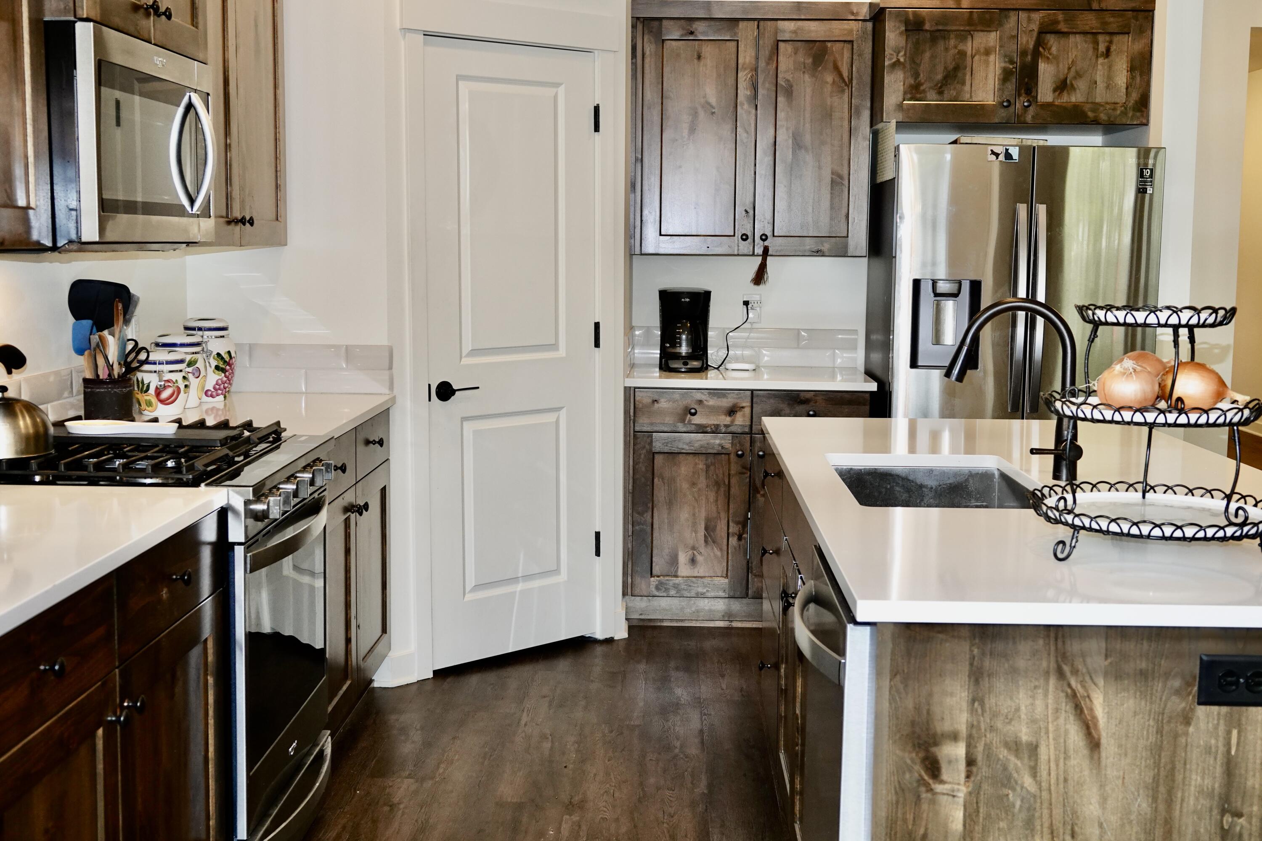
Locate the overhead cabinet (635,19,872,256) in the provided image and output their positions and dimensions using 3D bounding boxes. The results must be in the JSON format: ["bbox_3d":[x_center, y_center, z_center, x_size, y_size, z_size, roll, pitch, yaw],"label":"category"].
[{"bbox_3d":[0.459,-1.073,5.804,0.876,0.876,0.330,1,7,1],"label":"overhead cabinet"}]

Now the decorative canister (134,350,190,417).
[{"bbox_3d":[-1.324,-0.107,4.249,0.156,0.177,0.156,-1,7,-16],"label":"decorative canister"}]

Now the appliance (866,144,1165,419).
[{"bbox_3d":[1.380,-0.120,5.623,0.909,1.751,0.775,1,7,1],"label":"appliance"}]

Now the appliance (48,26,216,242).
[{"bbox_3d":[-1.235,-0.603,3.318,0.450,0.428,0.760,1,7,1],"label":"appliance"}]

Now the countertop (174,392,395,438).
[{"bbox_3d":[-1.111,-0.012,4.338,0.690,0.030,1.175,1,7,1],"label":"countertop"}]

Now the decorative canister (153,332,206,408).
[{"bbox_3d":[-1.328,-0.147,4.429,0.158,0.213,0.158,5,8,33],"label":"decorative canister"}]

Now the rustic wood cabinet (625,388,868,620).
[{"bbox_3d":[0.432,0.286,5.806,0.878,0.884,0.640,1,7,1],"label":"rustic wood cabinet"}]

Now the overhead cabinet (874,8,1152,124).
[{"bbox_3d":[1.372,-1.283,5.618,0.938,0.392,0.600,1,7,1],"label":"overhead cabinet"}]

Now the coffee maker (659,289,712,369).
[{"bbox_3d":[0.208,-0.361,5.868,0.195,0.322,0.255,1,7,1],"label":"coffee maker"}]

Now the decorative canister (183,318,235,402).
[{"bbox_3d":[-1.298,-0.186,4.605,0.172,0.250,0.172,1,7,1],"label":"decorative canister"}]

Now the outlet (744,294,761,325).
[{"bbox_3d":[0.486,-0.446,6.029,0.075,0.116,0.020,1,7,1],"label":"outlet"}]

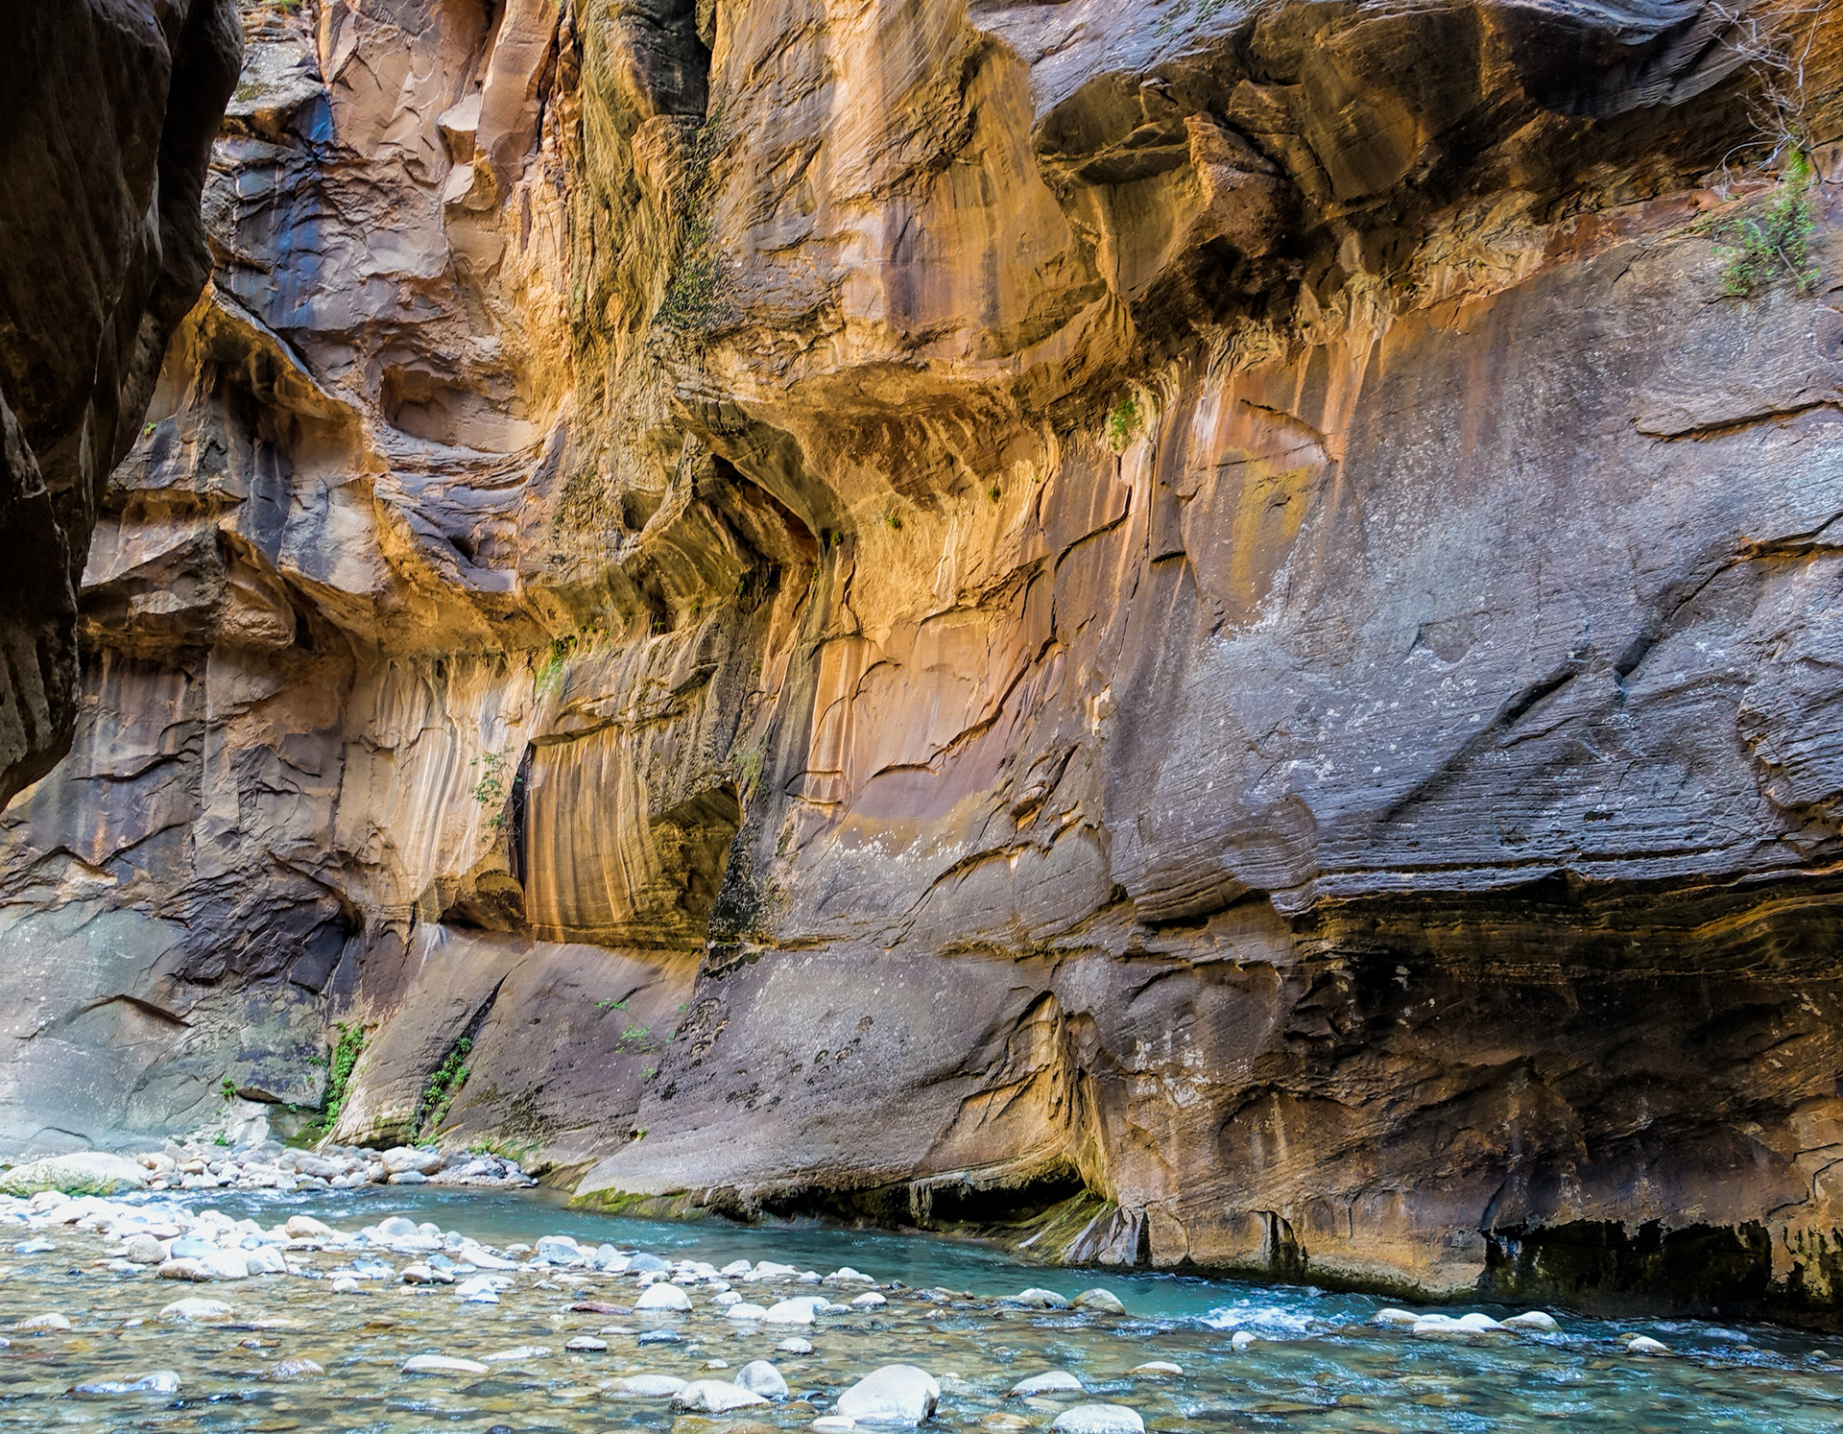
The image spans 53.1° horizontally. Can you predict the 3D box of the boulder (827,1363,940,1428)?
[{"bbox_3d":[-0.118,2.405,6.518,0.374,0.214,0.281,0,-9,-1],"label":"boulder"}]

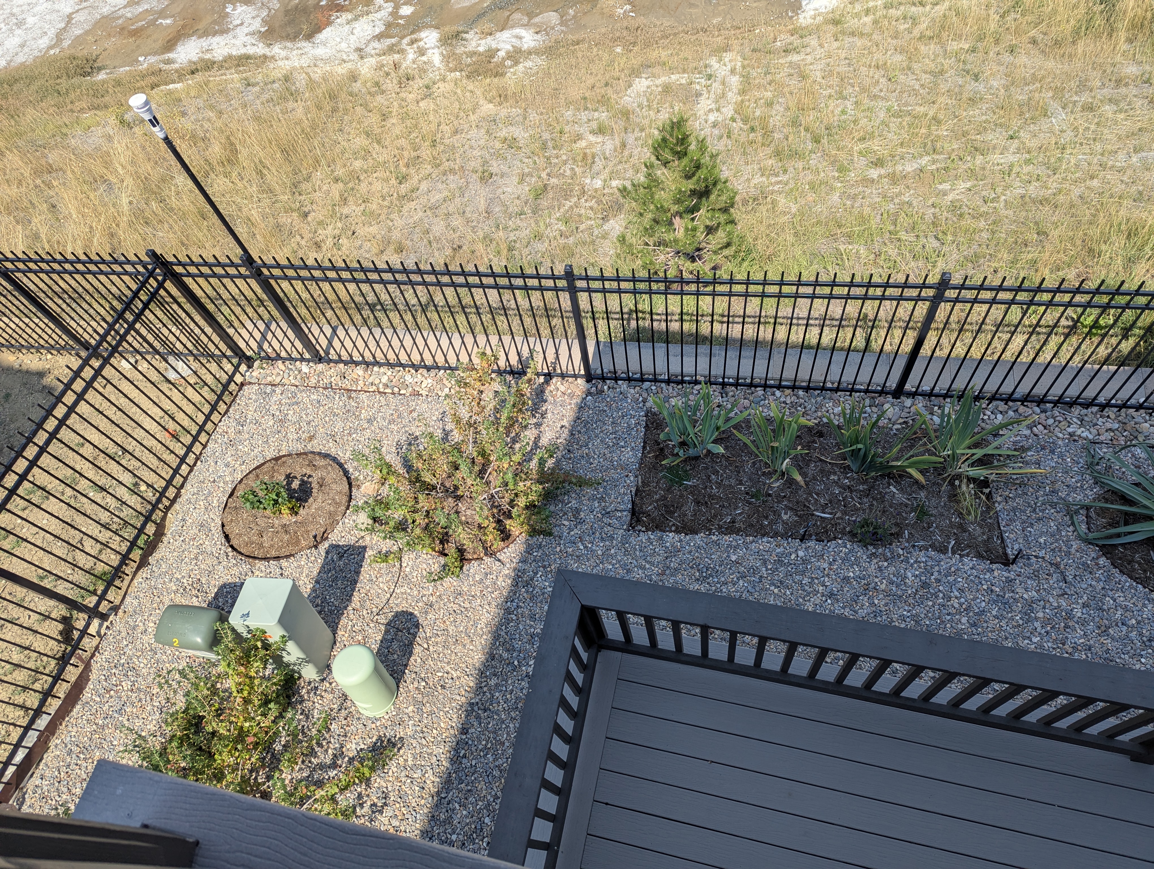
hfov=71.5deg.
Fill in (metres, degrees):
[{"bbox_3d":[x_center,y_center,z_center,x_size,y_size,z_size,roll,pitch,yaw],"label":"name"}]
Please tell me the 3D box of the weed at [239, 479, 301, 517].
[{"bbox_3d":[-2.237,0.480,5.933,0.390,0.340,0.300,4,62,10],"label":"weed"}]

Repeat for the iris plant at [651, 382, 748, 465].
[{"bbox_3d":[0.900,-0.052,5.986,0.700,0.430,0.550,4,62,10],"label":"iris plant"}]

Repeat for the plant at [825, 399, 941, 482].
[{"bbox_3d":[2.175,0.070,5.747,0.800,0.400,0.520,4,62,10],"label":"plant"}]

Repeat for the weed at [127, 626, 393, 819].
[{"bbox_3d":[-1.805,1.686,4.591,1.300,0.880,1.000,4,62,10],"label":"weed"}]

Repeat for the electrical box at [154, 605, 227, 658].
[{"bbox_3d":[-2.435,1.305,5.238,0.380,0.420,0.275,4,62,10],"label":"electrical box"}]

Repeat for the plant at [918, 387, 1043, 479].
[{"bbox_3d":[2.823,0.032,5.664,0.860,0.460,0.600,4,62,10],"label":"plant"}]

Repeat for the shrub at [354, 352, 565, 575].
[{"bbox_3d":[-0.773,0.178,5.718,1.400,0.840,1.450,4,62,10],"label":"shrub"}]

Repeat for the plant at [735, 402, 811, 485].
[{"bbox_3d":[1.421,0.067,5.845,0.560,0.400,0.520,4,62,10],"label":"plant"}]

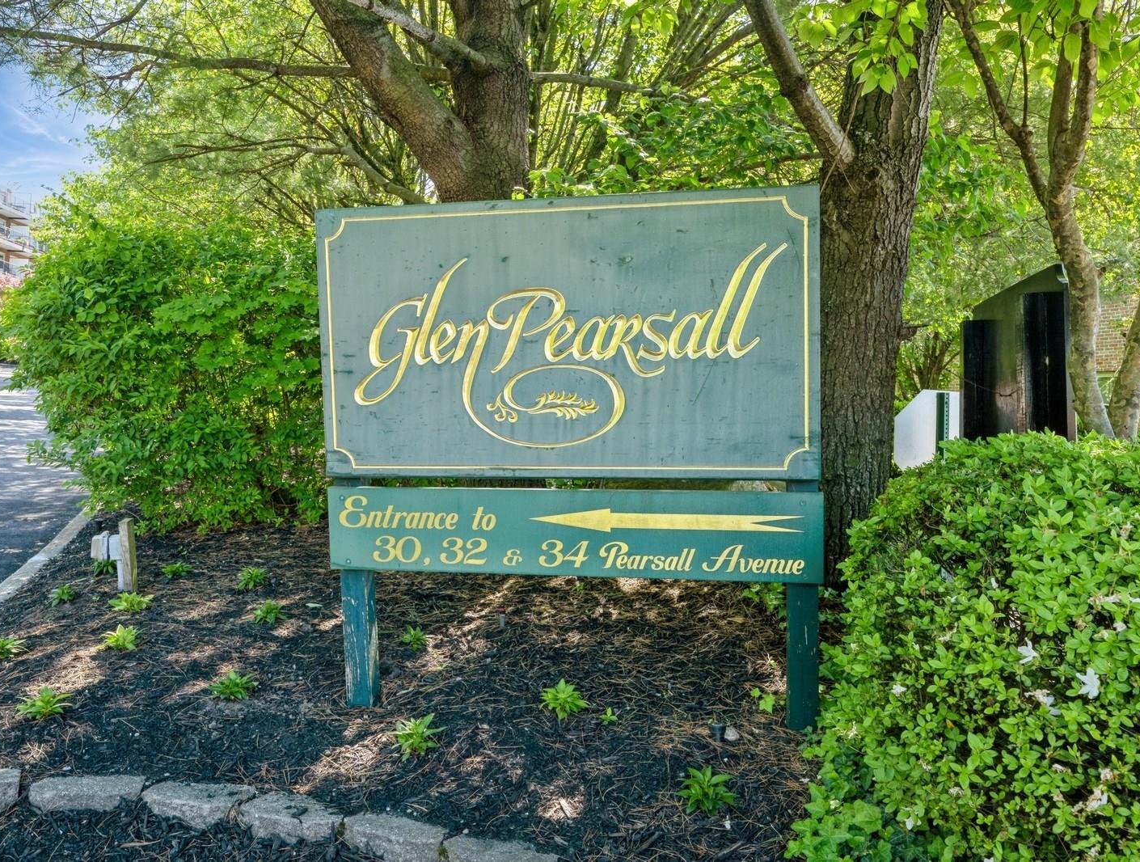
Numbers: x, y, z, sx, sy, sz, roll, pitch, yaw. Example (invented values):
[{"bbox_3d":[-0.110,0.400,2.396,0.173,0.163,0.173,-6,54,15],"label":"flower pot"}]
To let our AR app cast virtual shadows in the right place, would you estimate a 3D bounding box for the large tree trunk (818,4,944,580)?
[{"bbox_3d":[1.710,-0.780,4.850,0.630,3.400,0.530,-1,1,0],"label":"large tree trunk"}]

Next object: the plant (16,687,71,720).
[{"bbox_3d":[-1.770,0.914,2.900,0.180,0.110,0.170,-1,1,0],"label":"plant"}]

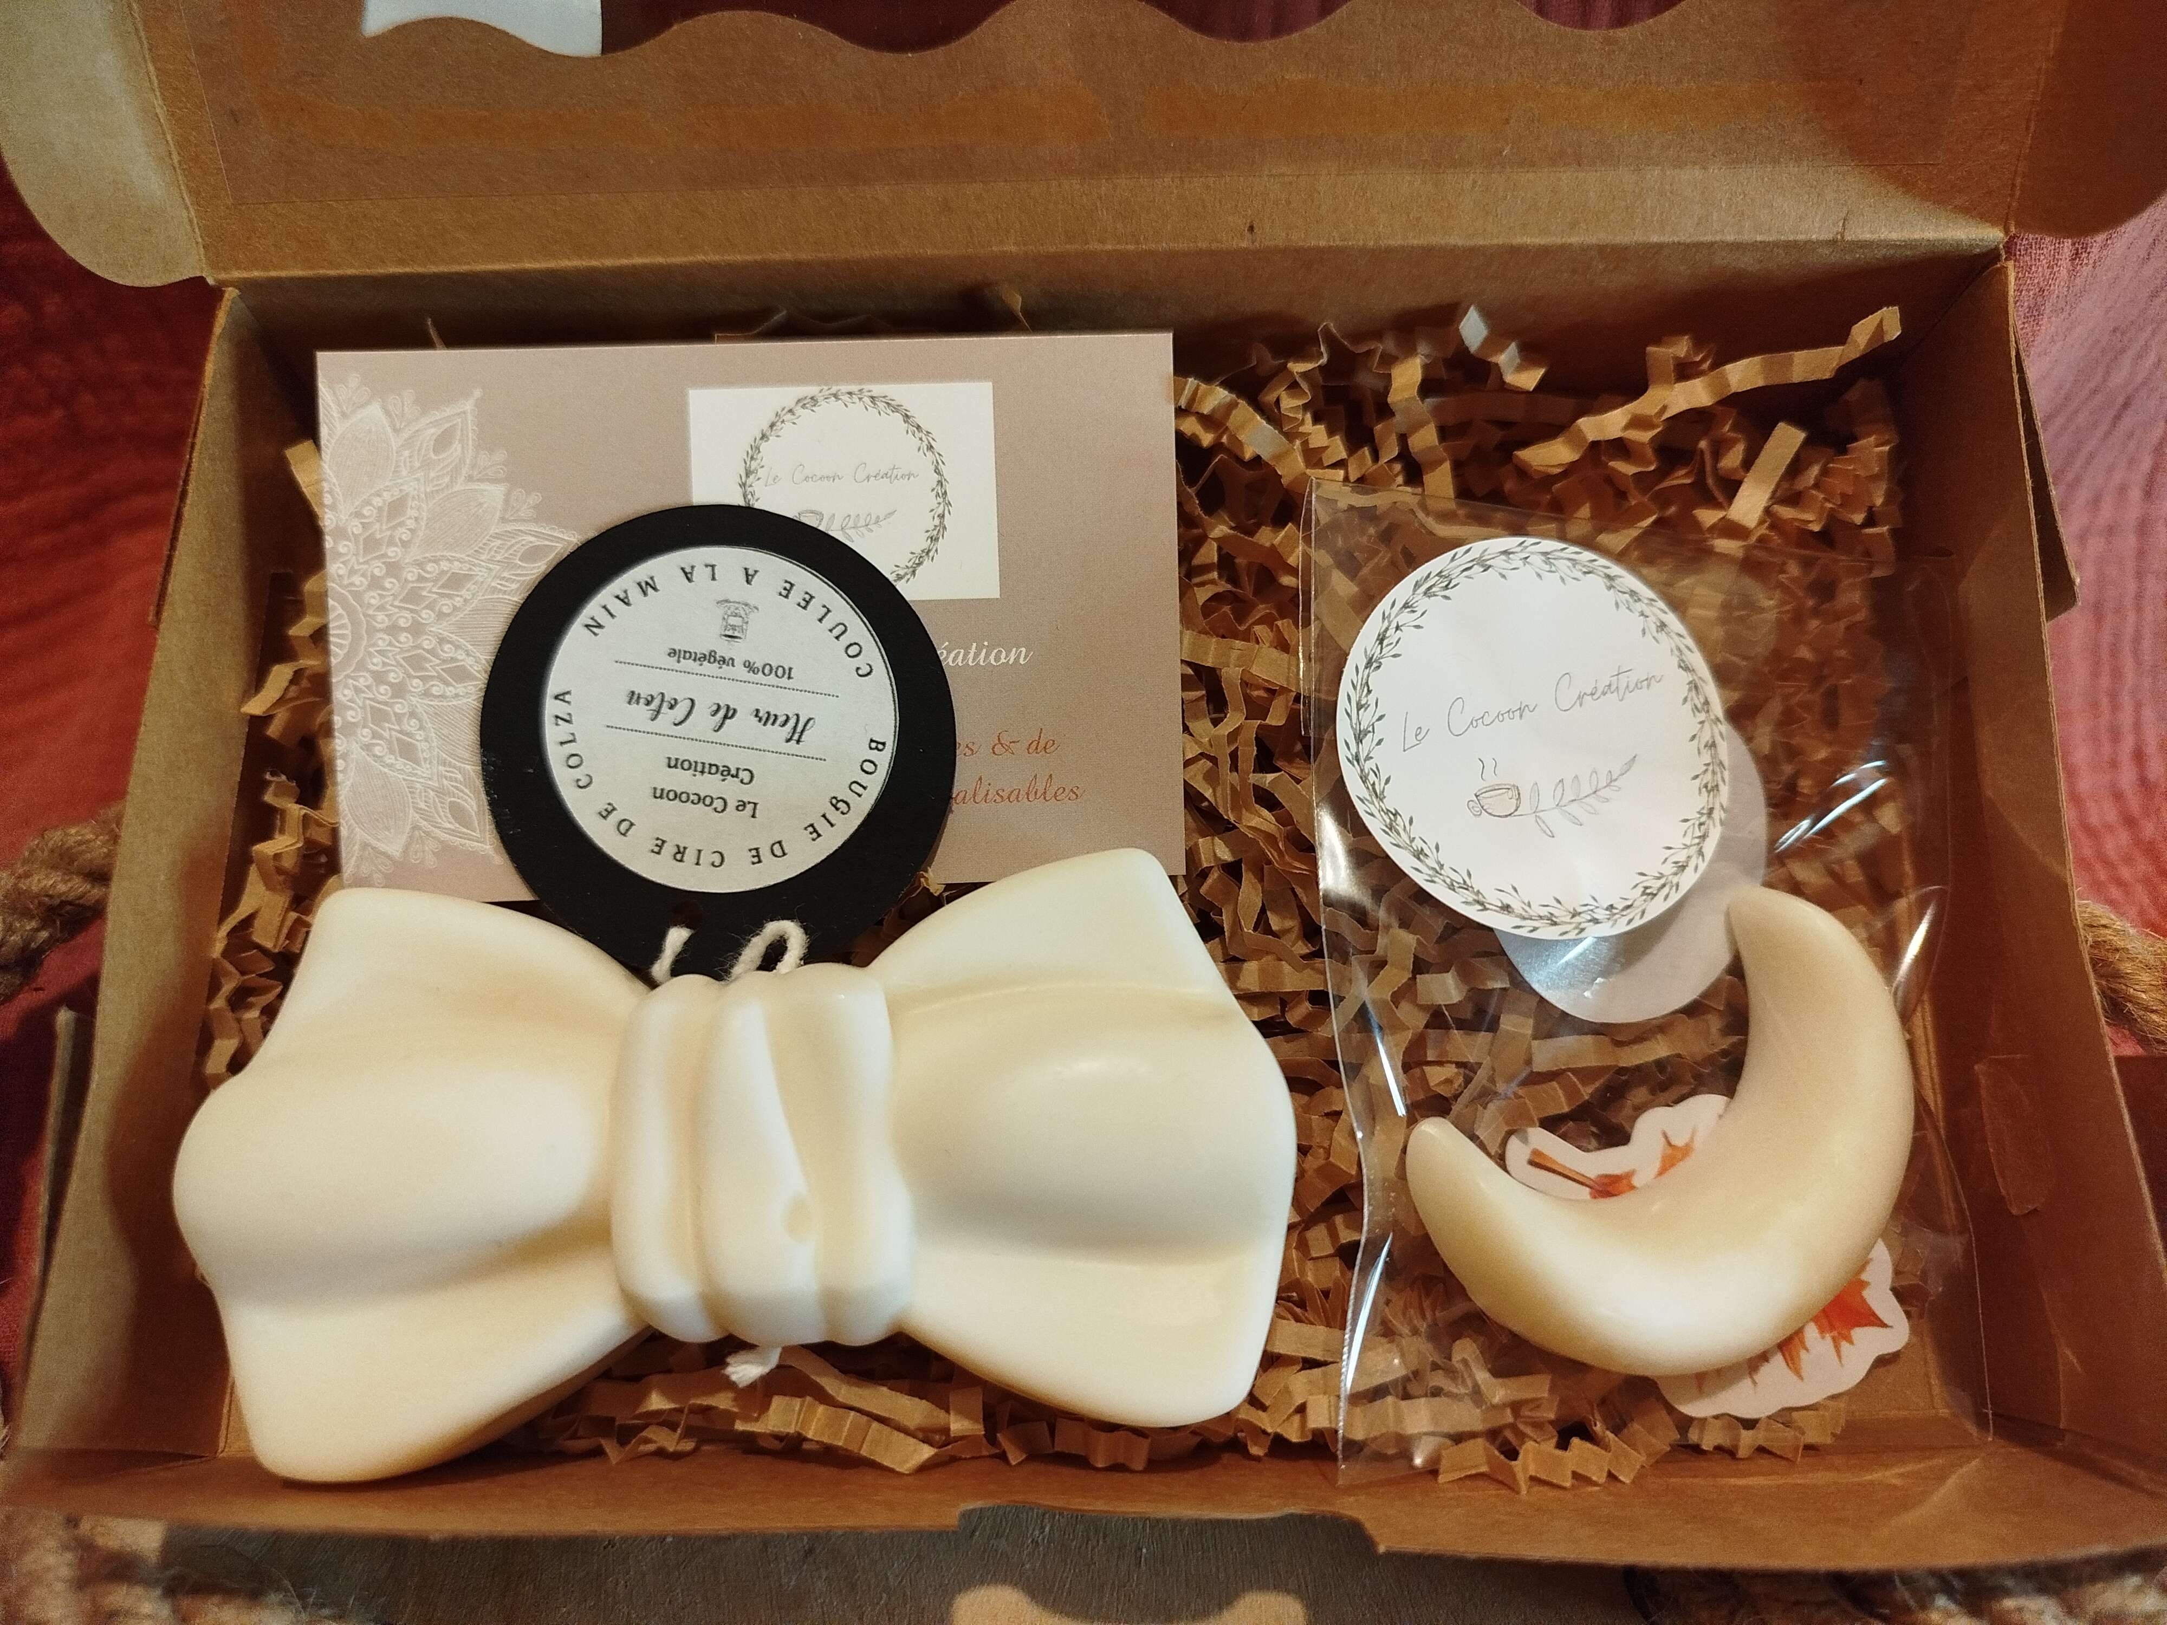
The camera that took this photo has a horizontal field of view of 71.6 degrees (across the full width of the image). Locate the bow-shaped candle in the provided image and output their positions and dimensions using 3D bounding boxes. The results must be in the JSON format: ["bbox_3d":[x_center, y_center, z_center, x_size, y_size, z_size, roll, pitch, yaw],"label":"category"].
[{"bbox_3d":[-0.032,0.033,0.139,0.103,0.030,0.055,-3,76,0],"label":"bow-shaped candle"}]

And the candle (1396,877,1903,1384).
[{"bbox_3d":[0.058,0.034,0.143,0.048,0.015,0.037,-35,77,-8],"label":"candle"}]

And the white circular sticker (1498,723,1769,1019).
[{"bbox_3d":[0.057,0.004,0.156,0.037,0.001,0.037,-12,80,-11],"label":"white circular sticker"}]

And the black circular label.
[{"bbox_3d":[-0.036,-0.007,0.148,0.046,0.001,0.046,9,89,2],"label":"black circular label"}]

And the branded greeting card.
[{"bbox_3d":[-0.033,-0.020,0.151,0.085,0.001,0.055,-2,88,-1],"label":"branded greeting card"}]

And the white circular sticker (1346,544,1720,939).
[{"bbox_3d":[0.044,-0.007,0.148,0.040,0.001,0.040,-14,80,-8],"label":"white circular sticker"}]

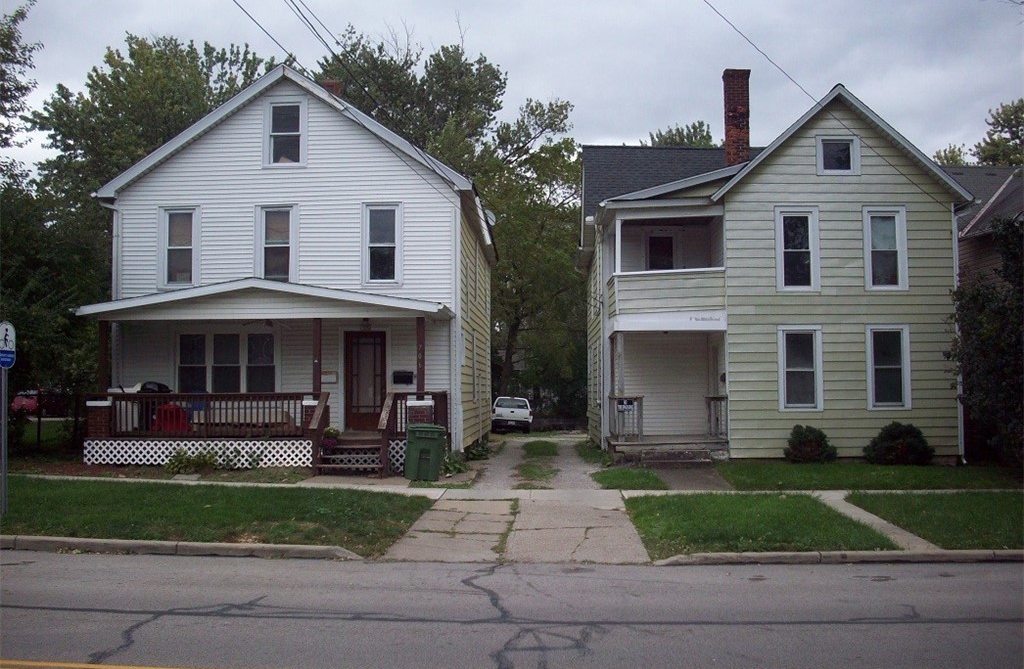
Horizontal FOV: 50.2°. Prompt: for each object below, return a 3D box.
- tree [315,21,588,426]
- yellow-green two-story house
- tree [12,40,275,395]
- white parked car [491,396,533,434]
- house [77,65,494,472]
[{"bbox_3d":[-3.548,-4.808,55.203,13.600,19.300,12.500,-1,-3,2],"label":"tree"},{"bbox_3d":[5.992,-1.592,29.294,8.000,9.050,12.700,-1,-3,2],"label":"yellow-green two-story house"},{"bbox_3d":[-13.979,-3.466,44.194,10.600,15.300,10.000,-1,-3,2],"label":"tree"},{"bbox_3d":[0.048,3.693,50.301,1.760,1.650,4.800,-1,-3,2],"label":"white parked car"},{"bbox_3d":[-4.737,-1.740,27.787,8.050,9.400,16.200,-1,-3,2],"label":"house"}]

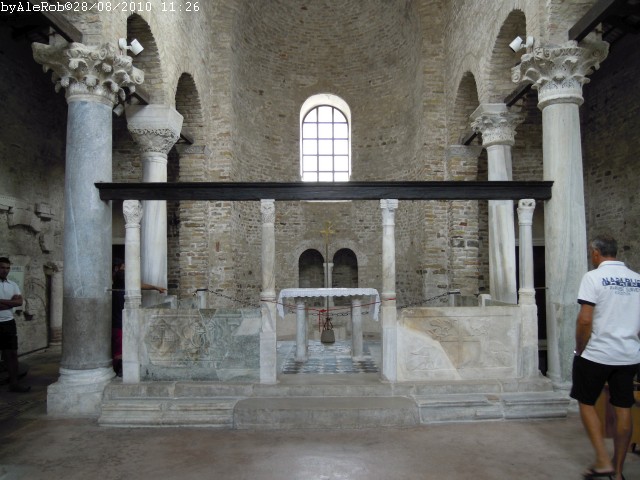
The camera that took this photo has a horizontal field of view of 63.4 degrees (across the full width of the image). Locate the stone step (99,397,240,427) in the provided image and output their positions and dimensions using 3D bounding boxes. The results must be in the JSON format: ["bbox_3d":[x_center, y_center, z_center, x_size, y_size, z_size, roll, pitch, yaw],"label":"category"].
[{"bbox_3d":[-1.482,1.736,5.213,1.341,0.220,0.320,0,-2,1],"label":"stone step"}]

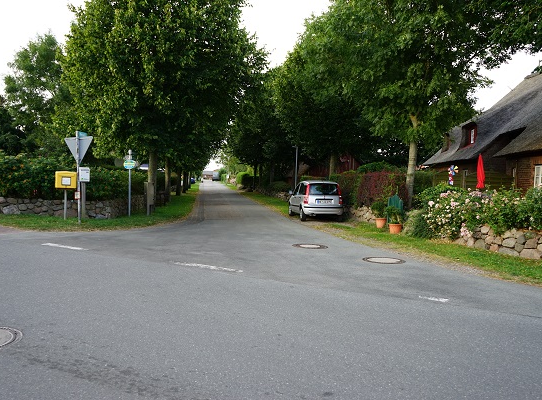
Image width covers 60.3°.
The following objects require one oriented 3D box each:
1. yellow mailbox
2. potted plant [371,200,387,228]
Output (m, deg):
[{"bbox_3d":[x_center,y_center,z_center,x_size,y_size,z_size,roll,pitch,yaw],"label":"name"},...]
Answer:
[{"bbox_3d":[-6.706,-0.656,15.300,0.700,0.560,0.380,-1,3,-26],"label":"yellow mailbox"},{"bbox_3d":[3.395,0.469,14.600,0.500,0.850,0.500,0,3,-8],"label":"potted plant"}]

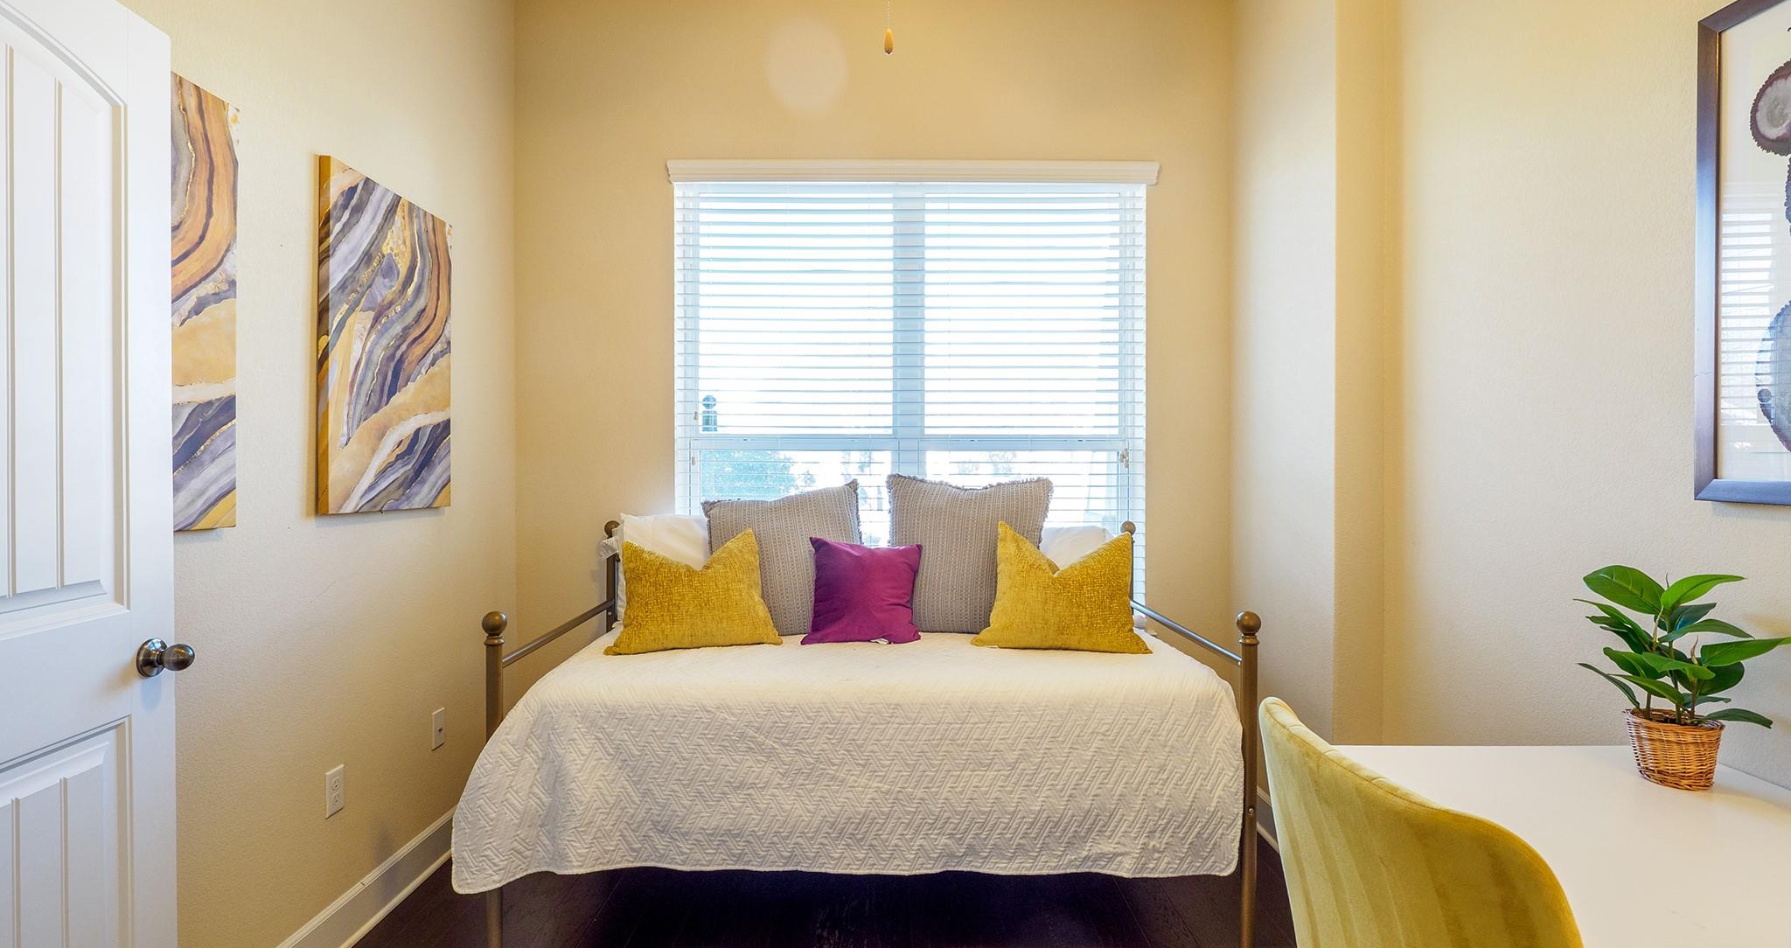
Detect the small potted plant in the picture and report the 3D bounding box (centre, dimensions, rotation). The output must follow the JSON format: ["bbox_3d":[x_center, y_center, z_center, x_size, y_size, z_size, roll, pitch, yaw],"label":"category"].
[{"bbox_3d":[1.289,0.334,1.385,0.275,0.356,0.255,0,1,0],"label":"small potted plant"}]

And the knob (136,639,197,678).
[{"bbox_3d":[-1.296,0.326,1.474,0.065,0.066,0.066,0,1,-5],"label":"knob"}]

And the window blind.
[{"bbox_3d":[0.061,-0.292,3.217,1.830,1.700,0.070,0,1,0],"label":"window blind"}]

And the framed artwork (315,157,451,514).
[{"bbox_3d":[-1.438,-0.347,2.368,0.035,0.910,0.590,0,1,0],"label":"framed artwork"}]

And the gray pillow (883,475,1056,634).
[{"bbox_3d":[0.256,0.287,2.915,0.550,0.540,0.170,0,-14,0],"label":"gray pillow"}]

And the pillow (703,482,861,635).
[{"bbox_3d":[-0.390,0.297,2.913,0.540,0.530,0.170,0,-14,0],"label":"pillow"}]

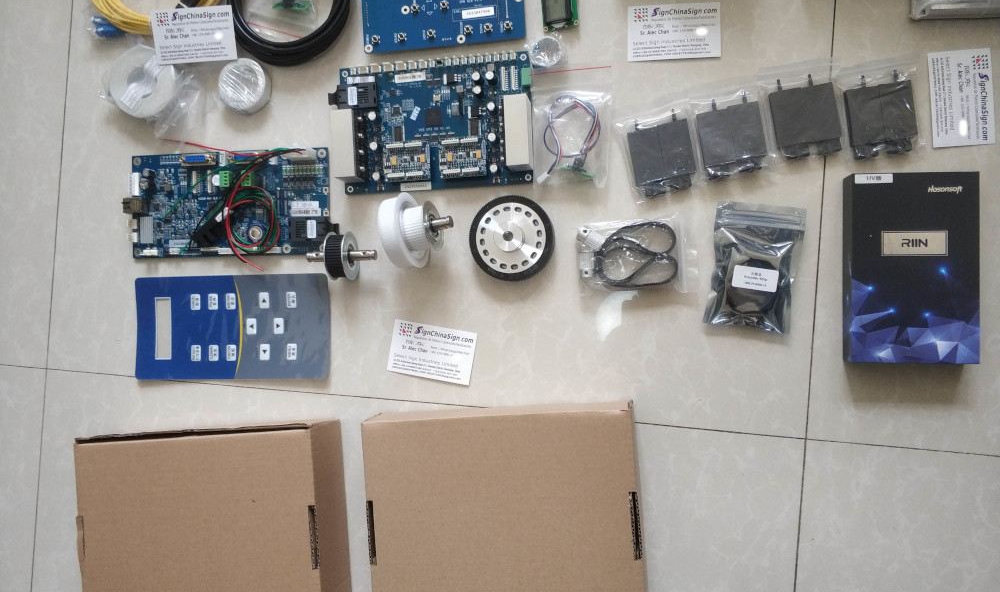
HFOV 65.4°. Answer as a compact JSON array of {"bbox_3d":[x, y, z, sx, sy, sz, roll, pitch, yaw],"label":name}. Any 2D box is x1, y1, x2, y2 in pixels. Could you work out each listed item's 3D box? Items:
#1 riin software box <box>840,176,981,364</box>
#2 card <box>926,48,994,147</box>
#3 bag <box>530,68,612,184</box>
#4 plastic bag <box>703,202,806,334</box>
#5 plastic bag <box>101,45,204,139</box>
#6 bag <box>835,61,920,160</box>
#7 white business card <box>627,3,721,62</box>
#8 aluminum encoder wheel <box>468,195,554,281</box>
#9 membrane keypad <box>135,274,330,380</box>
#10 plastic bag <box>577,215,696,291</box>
[{"bbox_3d":[0.377,-0.025,0.716,0.107,0.029,0.172,0,89,9],"label":"riin software box"},{"bbox_3d":[0.430,-0.184,0.727,0.054,0.001,0.090,-3,89,9],"label":"card"},{"bbox_3d":[0.070,-0.166,0.770,0.077,0.014,0.117,0,89,9],"label":"bag"},{"bbox_3d":[0.243,-0.028,0.744,0.086,0.019,0.120,7,90,9],"label":"plastic bag"},{"bbox_3d":[-0.382,-0.224,0.843,0.094,0.019,0.086,45,96,7],"label":"plastic bag"},{"bbox_3d":[0.352,-0.173,0.725,0.065,0.014,0.084,-7,88,9],"label":"bag"},{"bbox_3d":[0.172,-0.260,0.767,0.090,0.001,0.054,0,89,9],"label":"white business card"},{"bbox_3d":[0.011,-0.057,0.767,0.081,0.032,0.081,0,89,9],"label":"aluminum encoder wheel"},{"bbox_3d":[-0.288,0.034,0.832,0.221,0.006,0.110,-1,89,9],"label":"membrane keypad"},{"bbox_3d":[0.134,-0.039,0.764,0.115,0.014,0.075,-3,89,9],"label":"plastic bag"}]

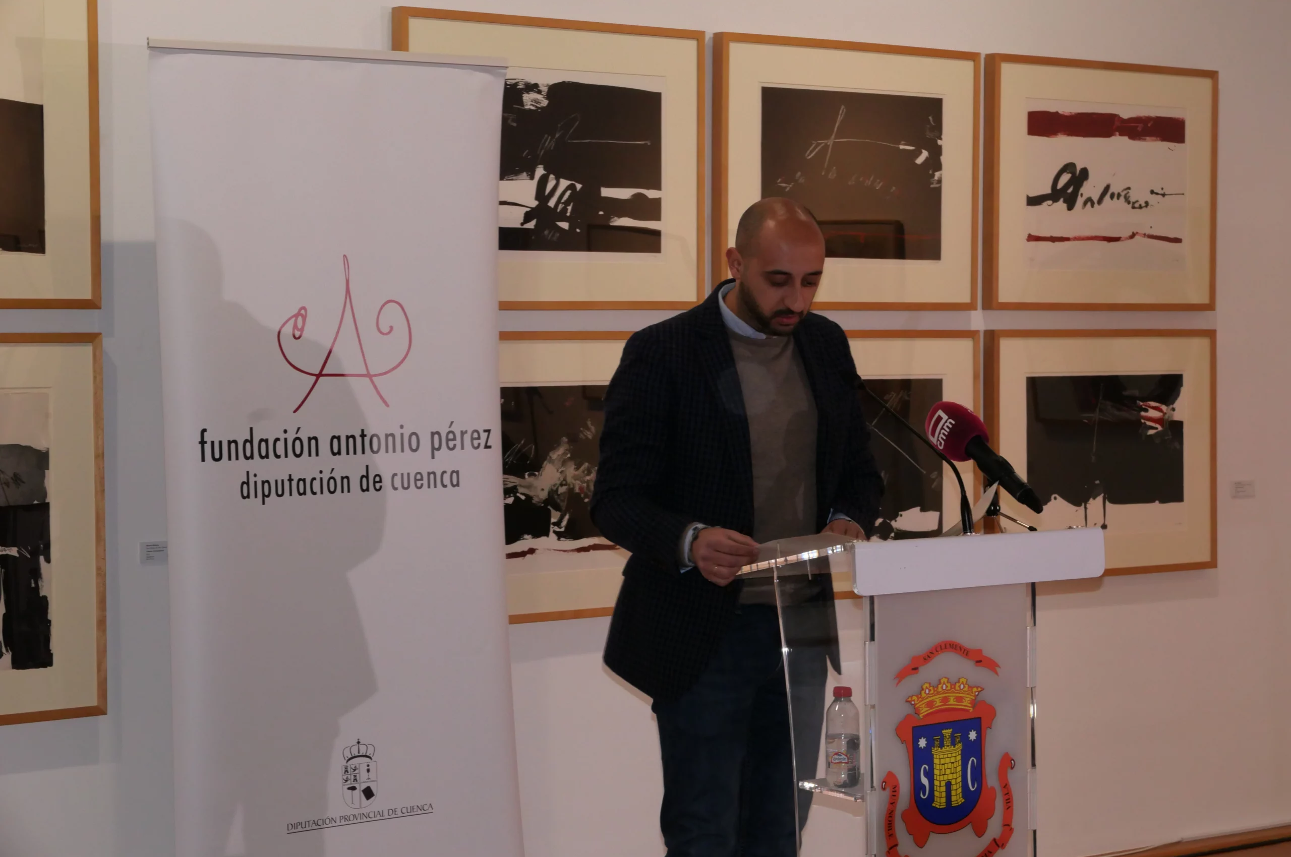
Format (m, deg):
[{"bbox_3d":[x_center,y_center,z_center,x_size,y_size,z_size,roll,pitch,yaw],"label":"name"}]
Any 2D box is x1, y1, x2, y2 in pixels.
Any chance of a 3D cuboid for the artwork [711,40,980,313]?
[{"bbox_3d":[0.533,-0.653,6.991,0.872,0.693,0.041,-2,3,-36],"label":"artwork"}]

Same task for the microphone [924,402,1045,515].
[{"bbox_3d":[0.598,0.054,4.700,0.293,0.090,0.090,44,5,33],"label":"microphone"}]

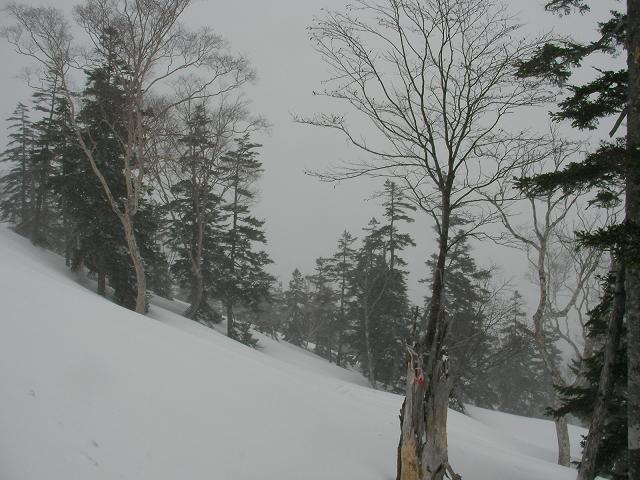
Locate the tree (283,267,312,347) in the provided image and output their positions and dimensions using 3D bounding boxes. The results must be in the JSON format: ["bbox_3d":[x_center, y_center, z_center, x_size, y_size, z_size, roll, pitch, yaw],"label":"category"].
[{"bbox_3d":[-1.238,3.555,37.000,1.470,4.110,1.470,1,1,0],"label":"tree"}]

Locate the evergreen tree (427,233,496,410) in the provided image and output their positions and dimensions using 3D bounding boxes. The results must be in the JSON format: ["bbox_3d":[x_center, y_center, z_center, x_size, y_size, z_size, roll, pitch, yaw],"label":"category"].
[{"bbox_3d":[5.337,3.074,26.500,2.640,6.710,2.640,1,1,0],"label":"evergreen tree"}]

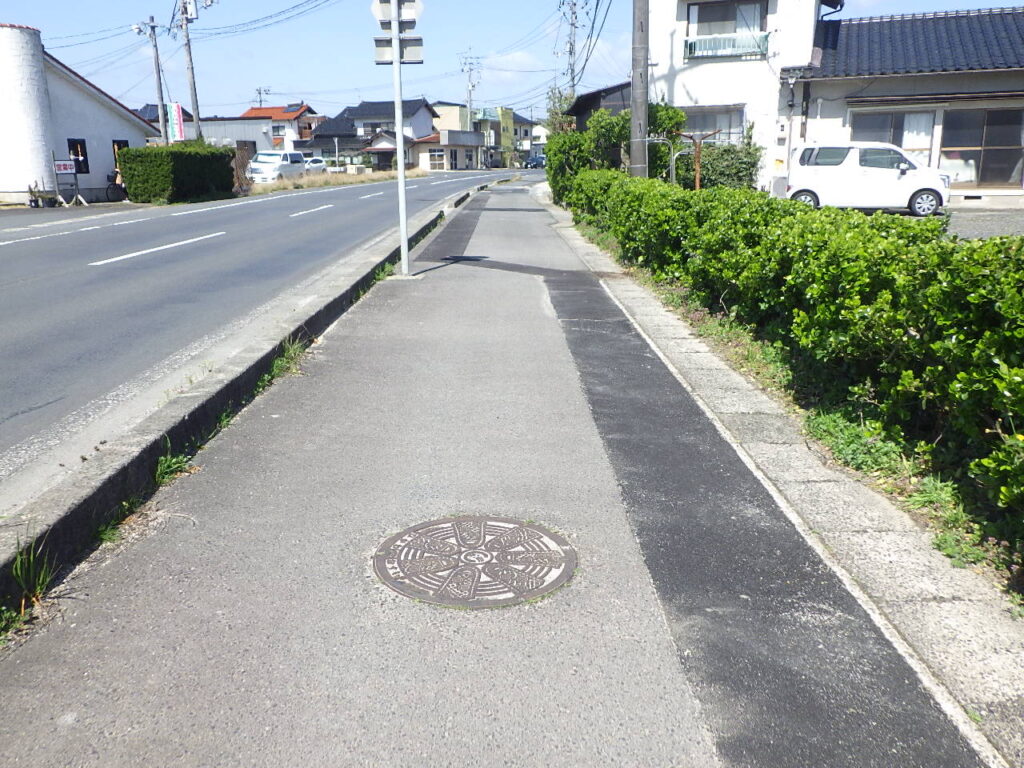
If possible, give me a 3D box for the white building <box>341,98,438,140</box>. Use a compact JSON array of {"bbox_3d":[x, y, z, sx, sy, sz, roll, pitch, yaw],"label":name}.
[{"bbox_3d":[-14.000,-28.856,96.300,9.300,7.700,6.600,5,16,19],"label":"white building"}]

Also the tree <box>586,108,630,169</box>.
[{"bbox_3d":[2.534,-5.849,21.733,1.350,2.600,1.350,-1,15,0],"label":"tree"}]

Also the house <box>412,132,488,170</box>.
[{"bbox_3d":[-7.100,-25.804,91.951,5.000,4.100,8.500,7,17,24],"label":"house"}]

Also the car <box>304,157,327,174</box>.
[{"bbox_3d":[-18.400,-19.689,74.442,1.700,1.520,4.100,6,16,21],"label":"car"}]

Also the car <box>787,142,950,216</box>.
[{"bbox_3d":[8.153,-4.744,19.042,3.400,1.650,1.480,5,16,21],"label":"car"}]

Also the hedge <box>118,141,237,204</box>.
[{"bbox_3d":[-11.824,-7.378,29.464,1.700,1.670,5.300,0,15,4],"label":"hedge"}]

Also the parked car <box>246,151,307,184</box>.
[{"bbox_3d":[-12.400,-11.377,43.541,1.760,1.750,4.600,0,15,0],"label":"parked car"}]

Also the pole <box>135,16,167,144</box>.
[{"bbox_3d":[-13.000,-10.126,30.407,0.850,6.250,0.500,0,15,0],"label":"pole"}]

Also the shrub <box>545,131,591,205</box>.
[{"bbox_3d":[1.720,-6.700,25.640,1.400,2.150,1.450,0,15,0],"label":"shrub"}]

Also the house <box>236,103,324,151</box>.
[{"bbox_3d":[-25.401,-26.952,91.579,7.300,7.250,6.800,2,15,10],"label":"house"}]

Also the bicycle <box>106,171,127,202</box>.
[{"bbox_3d":[-14.276,-7.506,31.287,1.750,1.080,0.580,-2,15,-7],"label":"bicycle"}]

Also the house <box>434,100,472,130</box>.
[{"bbox_3d":[-8.400,-31.405,105.452,6.200,7.800,4.600,6,16,21],"label":"house"}]

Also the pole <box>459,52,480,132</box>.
[{"bbox_3d":[-4.604,-29.999,91.336,1.900,12.660,0.800,-1,15,0],"label":"pole"}]

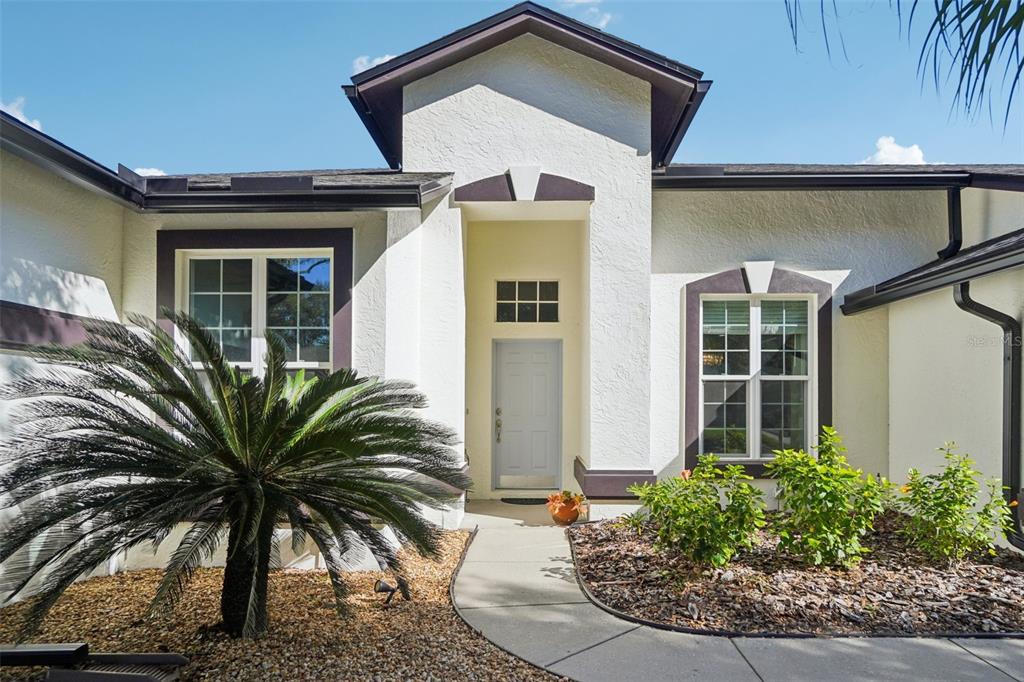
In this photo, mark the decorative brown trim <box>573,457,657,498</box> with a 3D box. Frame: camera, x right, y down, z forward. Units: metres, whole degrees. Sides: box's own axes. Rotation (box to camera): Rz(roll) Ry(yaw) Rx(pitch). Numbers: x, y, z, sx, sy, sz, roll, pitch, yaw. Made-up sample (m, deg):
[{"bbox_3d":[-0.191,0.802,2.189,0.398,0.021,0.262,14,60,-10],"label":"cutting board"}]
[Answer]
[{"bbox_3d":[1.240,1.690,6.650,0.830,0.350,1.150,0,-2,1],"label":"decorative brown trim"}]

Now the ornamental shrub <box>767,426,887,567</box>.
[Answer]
[{"bbox_3d":[2.770,1.370,4.750,0.950,1.220,0.950,0,-2,1],"label":"ornamental shrub"}]

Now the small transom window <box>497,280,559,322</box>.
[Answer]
[{"bbox_3d":[0.222,-0.546,7.500,0.870,0.585,0.090,0,-2,1],"label":"small transom window"}]

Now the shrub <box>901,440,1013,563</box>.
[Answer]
[{"bbox_3d":[3.880,1.420,4.700,0.880,1.060,0.880,0,-2,1],"label":"shrub"}]

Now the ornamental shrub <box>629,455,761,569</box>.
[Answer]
[{"bbox_3d":[1.620,1.490,4.750,1.150,0.980,1.000,0,-2,1],"label":"ornamental shrub"}]

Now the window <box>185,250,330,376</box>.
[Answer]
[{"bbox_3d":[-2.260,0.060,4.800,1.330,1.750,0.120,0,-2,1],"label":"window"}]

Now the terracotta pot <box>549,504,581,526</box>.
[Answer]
[{"bbox_3d":[0.600,1.955,6.050,0.330,0.260,0.330,0,-2,0],"label":"terracotta pot"}]

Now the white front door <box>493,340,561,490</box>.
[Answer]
[{"bbox_3d":[0.200,1.030,7.500,0.930,2.060,0.100,0,-2,1],"label":"white front door"}]

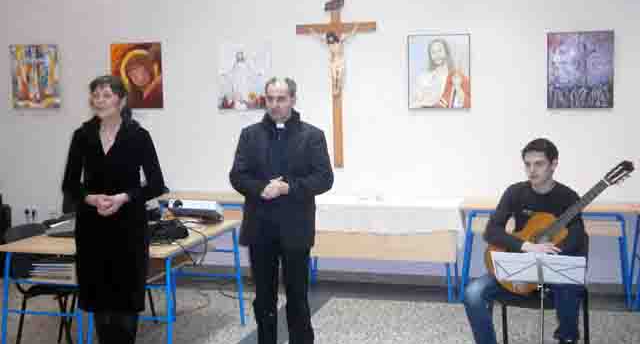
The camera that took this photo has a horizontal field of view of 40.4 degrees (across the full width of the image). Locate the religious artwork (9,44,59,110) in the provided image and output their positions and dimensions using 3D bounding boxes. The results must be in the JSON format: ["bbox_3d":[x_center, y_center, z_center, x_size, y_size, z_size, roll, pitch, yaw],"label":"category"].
[{"bbox_3d":[-2.650,-0.890,8.122,0.518,0.597,0.030,1,4,14],"label":"religious artwork"}]

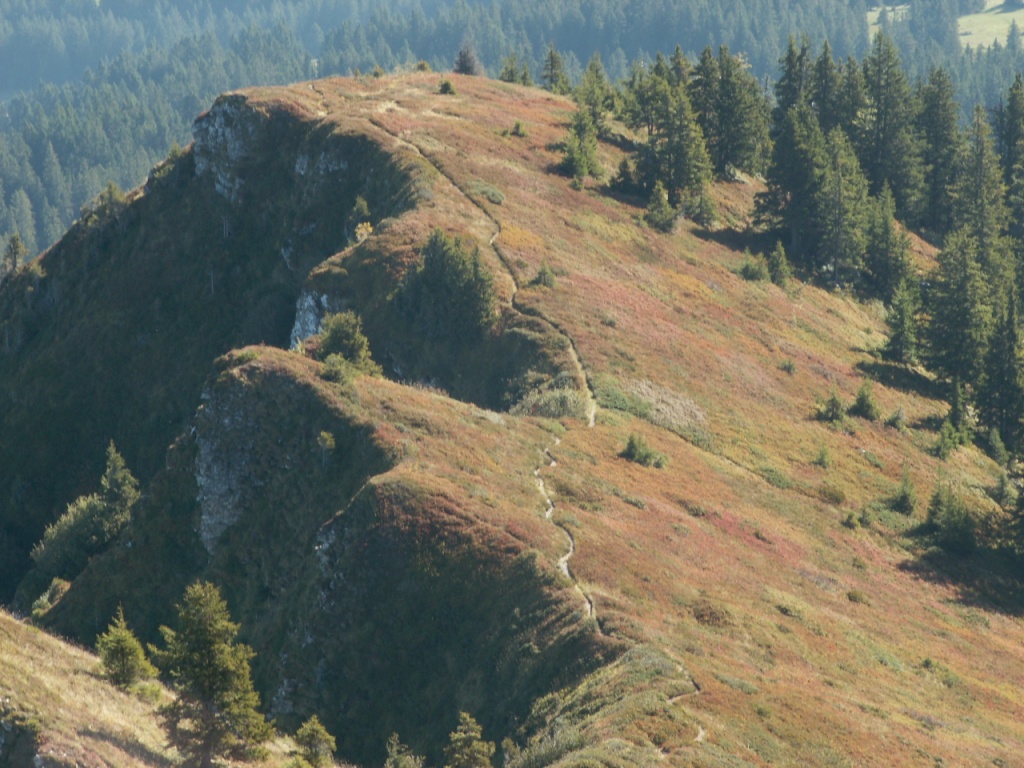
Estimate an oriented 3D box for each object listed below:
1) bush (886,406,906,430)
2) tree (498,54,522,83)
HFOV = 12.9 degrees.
[{"bbox_3d":[30.670,2.760,362.000,1.760,1.860,1.670,0,10,0],"label":"bush"},{"bbox_3d":[-0.140,-30.230,432.000,2.290,2.490,2.290,0,12,0],"label":"tree"}]

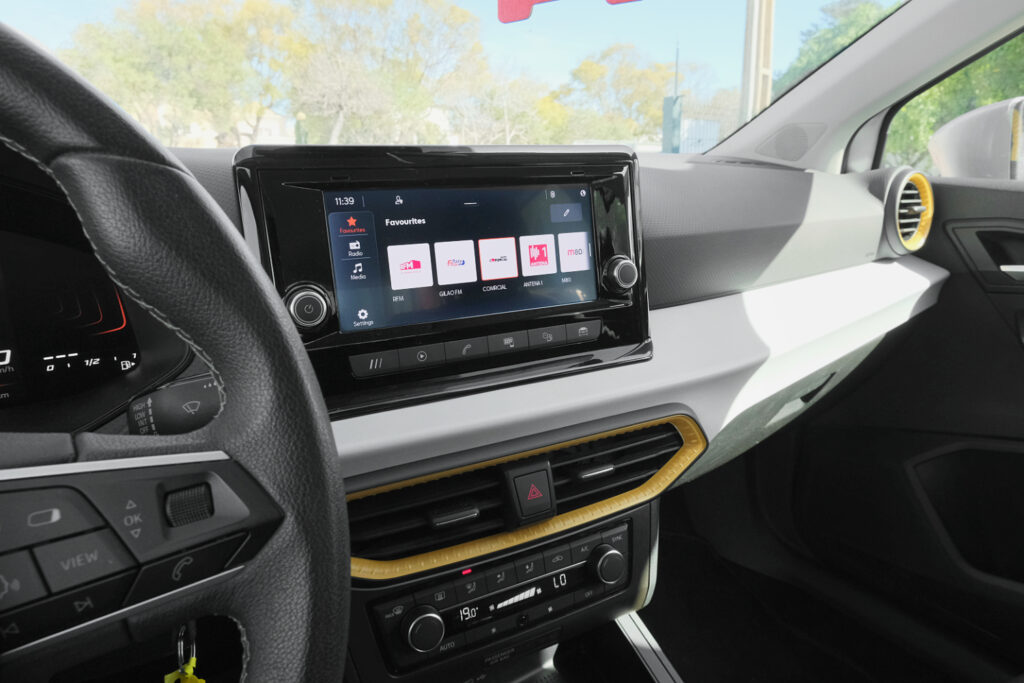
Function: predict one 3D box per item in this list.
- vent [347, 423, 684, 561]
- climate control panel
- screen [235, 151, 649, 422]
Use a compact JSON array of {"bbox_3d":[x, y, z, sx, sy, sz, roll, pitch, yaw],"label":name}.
[{"bbox_3d":[0.001,0.096,0.433,0.288,0.049,0.042,-8,6,-27],"label":"vent"},{"bbox_3d":[0.004,0.171,0.448,0.204,0.054,0.028,-8,1,-27],"label":"climate control panel"},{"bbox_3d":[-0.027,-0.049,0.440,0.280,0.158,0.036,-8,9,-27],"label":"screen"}]

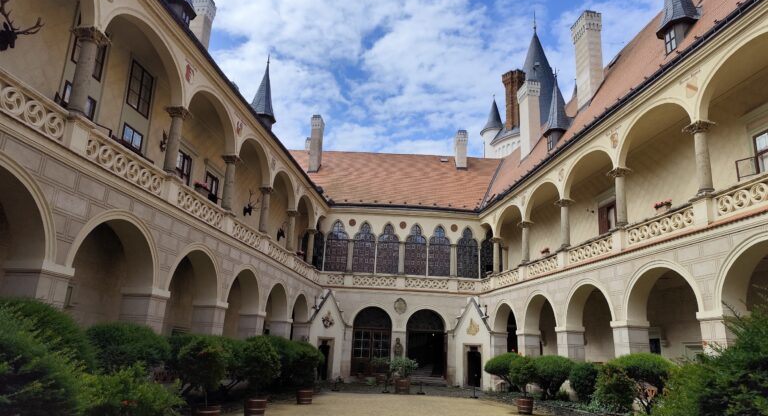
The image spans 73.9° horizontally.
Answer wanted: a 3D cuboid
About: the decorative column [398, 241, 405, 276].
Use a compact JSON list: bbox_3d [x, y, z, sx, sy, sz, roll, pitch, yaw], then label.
[{"bbox_3d":[1.073,2.958,29.949,0.381,1.965,0.381,3,-16,-2],"label":"decorative column"}]

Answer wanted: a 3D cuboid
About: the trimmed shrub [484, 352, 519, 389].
[{"bbox_3d":[5.083,6.809,21.258,1.598,1.632,1.598,-1,-16,13],"label":"trimmed shrub"}]

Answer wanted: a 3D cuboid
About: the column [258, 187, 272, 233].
[{"bbox_3d":[-5.004,0.191,21.472,0.494,1.998,0.494,0,-16,7],"label":"column"}]

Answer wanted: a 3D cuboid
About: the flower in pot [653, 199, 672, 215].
[{"bbox_3d":[7.781,-0.025,14.284,0.280,0.360,0.650,5,-16,-7],"label":"flower in pot"}]

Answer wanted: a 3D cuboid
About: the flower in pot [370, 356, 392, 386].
[{"bbox_3d":[-0.142,8.652,27.134,1.172,1.456,1.055,2,-16,0],"label":"flower in pot"}]

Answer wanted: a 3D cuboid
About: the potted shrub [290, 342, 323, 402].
[{"bbox_3d":[-2.550,5.333,16.634,1.120,1.970,1.120,4,-16,-7],"label":"potted shrub"}]

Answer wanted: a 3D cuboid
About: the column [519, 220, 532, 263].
[{"bbox_3d":[6.870,1.701,24.678,0.442,2.022,0.442,5,-16,-7],"label":"column"}]

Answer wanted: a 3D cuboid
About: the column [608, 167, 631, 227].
[{"bbox_3d":[7.556,-0.346,16.274,0.560,1.930,0.560,5,-16,-7],"label":"column"}]

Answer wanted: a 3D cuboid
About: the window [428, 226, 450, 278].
[{"bbox_3d":[3.176,2.455,29.196,1.280,2.930,0.300,3,-15,-1],"label":"window"}]

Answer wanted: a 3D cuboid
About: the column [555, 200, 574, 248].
[{"bbox_3d":[7.603,0.660,21.448,0.570,2.109,0.570,5,-16,-8],"label":"column"}]

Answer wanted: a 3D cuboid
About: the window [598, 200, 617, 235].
[{"bbox_3d":[9.038,0.556,20.504,0.200,1.600,1.450,5,-16,-8],"label":"window"}]

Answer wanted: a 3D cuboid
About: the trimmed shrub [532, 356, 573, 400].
[{"bbox_3d":[5.878,5.912,17.800,1.500,1.550,1.500,5,-15,-7],"label":"trimmed shrub"}]

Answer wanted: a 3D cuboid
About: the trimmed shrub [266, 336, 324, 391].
[{"bbox_3d":[-3.080,5.402,17.765,1.900,1.720,1.900,1,-16,7],"label":"trimmed shrub"}]

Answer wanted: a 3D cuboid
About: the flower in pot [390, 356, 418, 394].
[{"bbox_3d":[0.798,6.499,19.847,1.050,1.400,1.050,3,-15,-1],"label":"flower in pot"}]

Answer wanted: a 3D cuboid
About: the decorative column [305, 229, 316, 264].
[{"bbox_3d":[-3.905,2.147,27.392,0.470,1.780,0.470,1,-15,7],"label":"decorative column"}]

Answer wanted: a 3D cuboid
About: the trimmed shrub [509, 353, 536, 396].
[{"bbox_3d":[4.493,5.434,16.555,0.853,1.260,0.853,-2,-16,15],"label":"trimmed shrub"}]

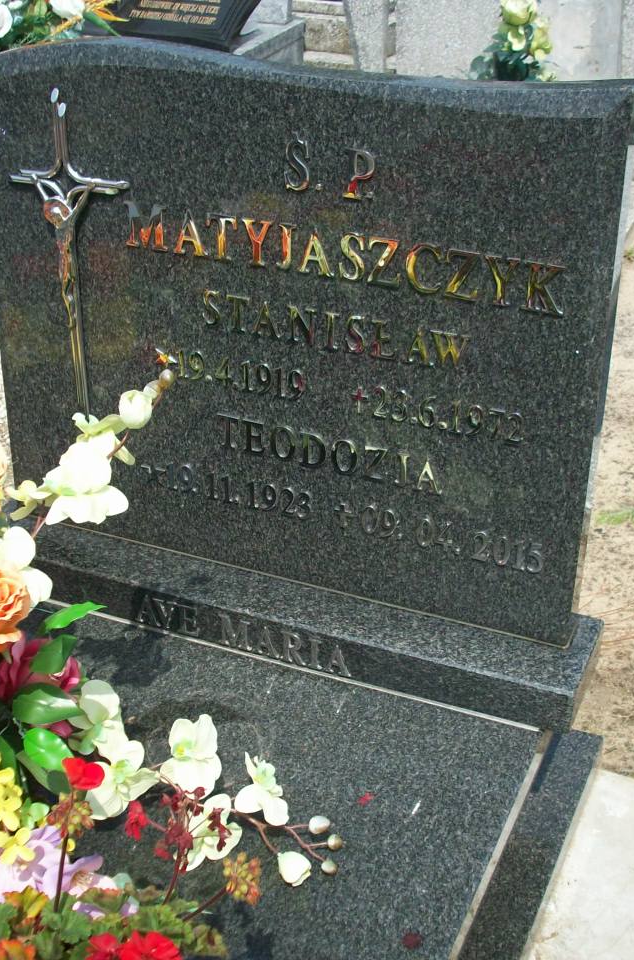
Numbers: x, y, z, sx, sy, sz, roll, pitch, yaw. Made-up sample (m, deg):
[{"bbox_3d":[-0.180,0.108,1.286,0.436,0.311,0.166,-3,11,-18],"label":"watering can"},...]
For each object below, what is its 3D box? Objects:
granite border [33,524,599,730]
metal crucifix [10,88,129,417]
[{"bbox_3d":[-0.067,0.166,1.927,0.906,0.064,0.171,12,31,20],"label":"granite border"},{"bbox_3d":[-0.318,-0.268,1.800,0.179,0.483,0.044,12,30,20],"label":"metal crucifix"}]

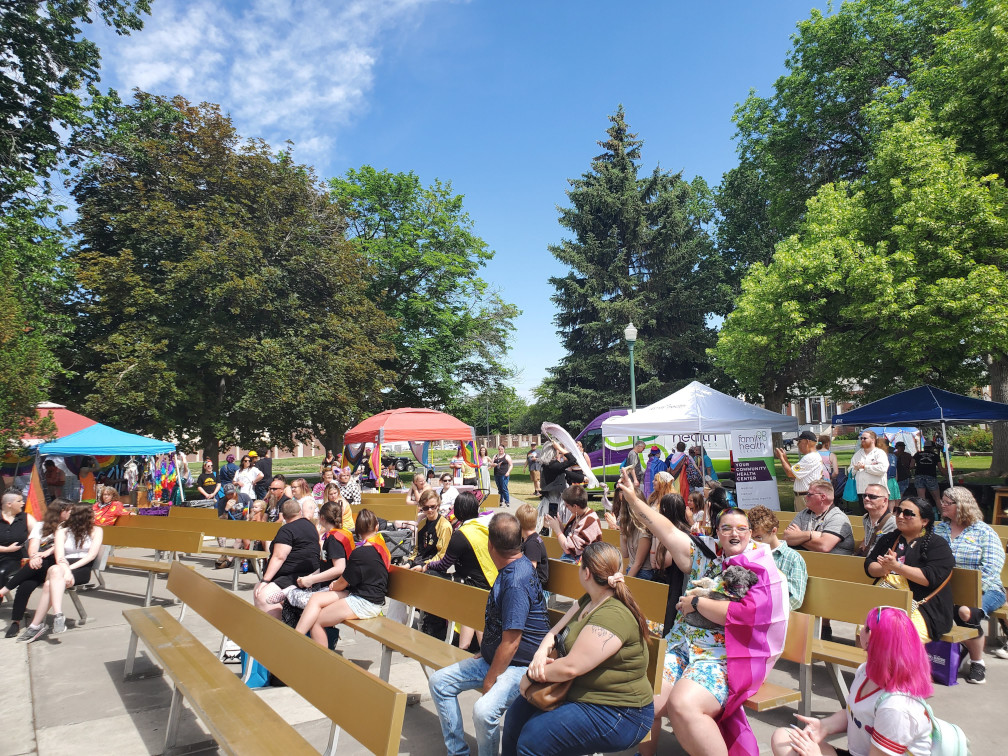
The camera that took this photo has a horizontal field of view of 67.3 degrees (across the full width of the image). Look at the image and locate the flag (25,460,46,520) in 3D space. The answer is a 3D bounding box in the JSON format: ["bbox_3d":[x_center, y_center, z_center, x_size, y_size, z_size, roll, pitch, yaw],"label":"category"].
[{"bbox_3d":[-10.884,2.639,17.600,0.520,1.400,0.150,2,-6,-36],"label":"flag"}]

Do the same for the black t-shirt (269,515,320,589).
[{"bbox_3d":[-1.859,1.549,6.720,0.380,0.660,0.520,-2,-5,6],"label":"black t-shirt"}]

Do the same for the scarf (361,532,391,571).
[{"bbox_3d":[-1.023,1.370,5.980,0.220,0.310,0.330,1,-5,-22],"label":"scarf"}]

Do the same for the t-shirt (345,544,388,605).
[{"bbox_3d":[-1.093,1.562,6.020,0.280,0.480,0.390,-4,-5,14],"label":"t-shirt"}]

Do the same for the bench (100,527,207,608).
[{"bbox_3d":[-5.152,2.256,9.417,4.100,0.785,0.500,-5,-6,33],"label":"bench"}]

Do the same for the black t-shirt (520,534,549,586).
[{"bbox_3d":[0.215,1.320,5.520,0.220,0.430,0.360,-4,-6,24],"label":"black t-shirt"}]

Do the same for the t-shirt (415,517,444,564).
[{"bbox_3d":[-0.748,1.610,7.500,0.380,0.520,0.240,-5,-6,30],"label":"t-shirt"}]

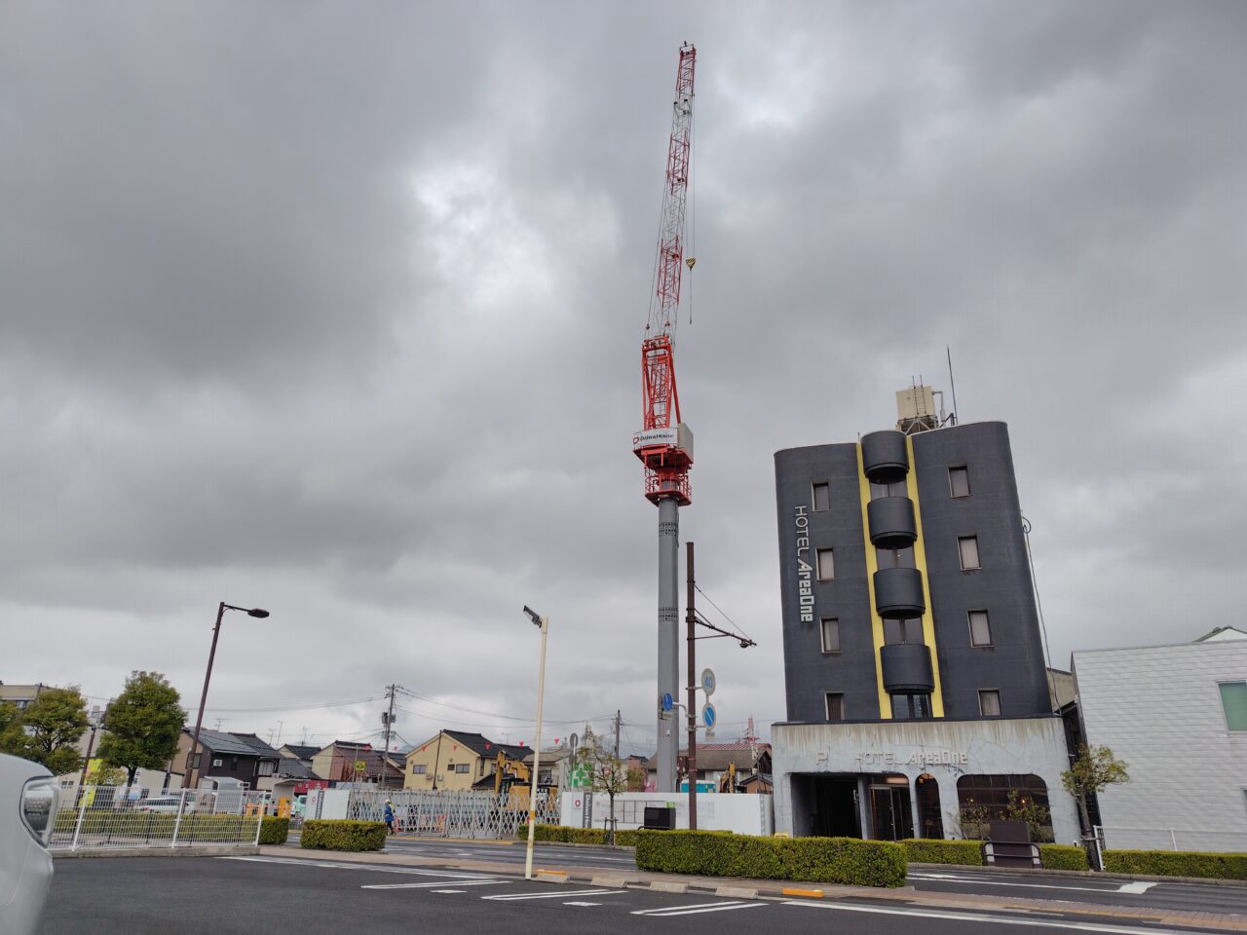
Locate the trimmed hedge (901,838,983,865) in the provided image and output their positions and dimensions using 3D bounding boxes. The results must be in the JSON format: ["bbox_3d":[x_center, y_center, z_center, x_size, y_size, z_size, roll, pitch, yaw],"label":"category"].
[{"bbox_3d":[9.433,11.382,24.537,2.122,0.550,1.000,-8,-23,22],"label":"trimmed hedge"}]

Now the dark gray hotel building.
[{"bbox_3d":[13.901,6.989,40.714,11.102,20.850,13.000,-8,-23,21],"label":"dark gray hotel building"}]

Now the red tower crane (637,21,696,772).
[{"bbox_3d":[3.598,-8.974,57.683,3.200,62.700,7.500,-8,-23,22],"label":"red tower crane"}]

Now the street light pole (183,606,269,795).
[{"bbox_3d":[-13.160,8.333,27.556,0.400,7.418,2.000,-10,-24,26],"label":"street light pole"}]

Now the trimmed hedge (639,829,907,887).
[{"bbox_3d":[2.840,7.793,16.600,5.269,0.710,1.150,-10,-24,27],"label":"trimmed hedge"}]

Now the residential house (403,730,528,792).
[{"bbox_3d":[-14.478,29.759,79.592,9.680,8.130,8.200,-10,-24,26],"label":"residential house"}]

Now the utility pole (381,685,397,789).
[{"bbox_3d":[-19.915,23.850,69.439,1.600,10.878,1.000,-10,-24,26],"label":"utility pole"}]

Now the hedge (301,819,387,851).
[{"bbox_3d":[-7.214,9.556,21.543,2.025,0.660,1.000,-10,-24,26],"label":"hedge"}]

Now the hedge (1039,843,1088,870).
[{"bbox_3d":[12.211,10.856,23.054,1.135,0.550,1.000,-8,-23,22],"label":"hedge"}]

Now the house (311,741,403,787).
[{"bbox_3d":[-26.311,32.051,85.925,7.600,6.600,9.000,-8,-23,21],"label":"house"}]

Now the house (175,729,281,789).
[{"bbox_3d":[-32.868,25.080,67.482,7.252,6.565,7.400,-10,-24,26],"label":"house"}]

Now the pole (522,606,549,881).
[{"bbox_3d":[-1.541,4.363,13.440,0.250,4.216,0.620,-10,-24,26],"label":"pole"}]

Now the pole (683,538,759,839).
[{"bbox_3d":[2.443,5.801,20.462,0.700,7.240,4.000,-11,-25,28],"label":"pole"}]

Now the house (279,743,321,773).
[{"bbox_3d":[-35.631,34.503,91.200,5.200,7.255,5.600,-10,-24,26],"label":"house"}]

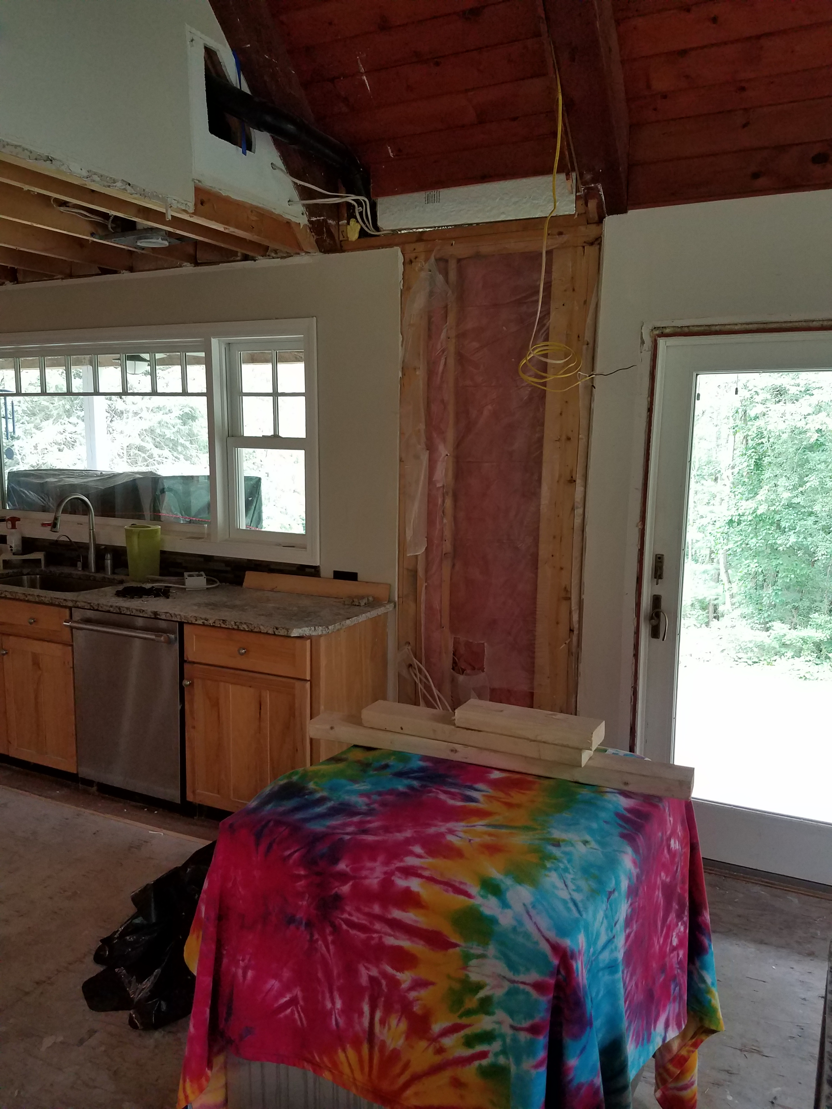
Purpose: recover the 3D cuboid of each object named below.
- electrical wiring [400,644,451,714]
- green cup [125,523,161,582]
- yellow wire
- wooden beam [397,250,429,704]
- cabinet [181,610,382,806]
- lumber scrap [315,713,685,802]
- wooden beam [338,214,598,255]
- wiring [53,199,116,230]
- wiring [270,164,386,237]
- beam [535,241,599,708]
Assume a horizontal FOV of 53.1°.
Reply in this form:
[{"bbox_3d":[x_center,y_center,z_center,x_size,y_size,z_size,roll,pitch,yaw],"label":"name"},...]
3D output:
[{"bbox_3d":[0.041,0.556,3.689,0.230,0.320,0.120,5,10,24],"label":"electrical wiring"},{"bbox_3d":[-1.371,-0.012,4.160,0.170,0.280,0.170,1,9,0],"label":"green cup"},{"bbox_3d":[0.515,-1.147,3.033,0.265,1.112,0.220,5,9,24],"label":"yellow wire"},{"bbox_3d":[-0.002,-0.135,3.728,0.113,2.295,0.110,5,9,24],"label":"wooden beam"},{"bbox_3d":[-0.554,0.670,3.663,0.655,0.850,0.610,5,10,24],"label":"cabinet"},{"bbox_3d":[0.172,0.463,1.949,0.910,0.038,0.089,4,10,21],"label":"lumber scrap"},{"bbox_3d":[0.219,-1.298,3.476,1.118,0.127,0.110,5,9,24],"label":"wooden beam"},{"bbox_3d":[-1.294,-1.328,3.255,0.090,0.075,0.330,5,10,24],"label":"wiring"},{"bbox_3d":[-0.366,-1.480,3.488,0.280,0.210,0.420,5,9,24],"label":"wiring"},{"bbox_3d":[0.617,-0.073,3.448,0.177,2.272,0.110,5,9,24],"label":"beam"}]

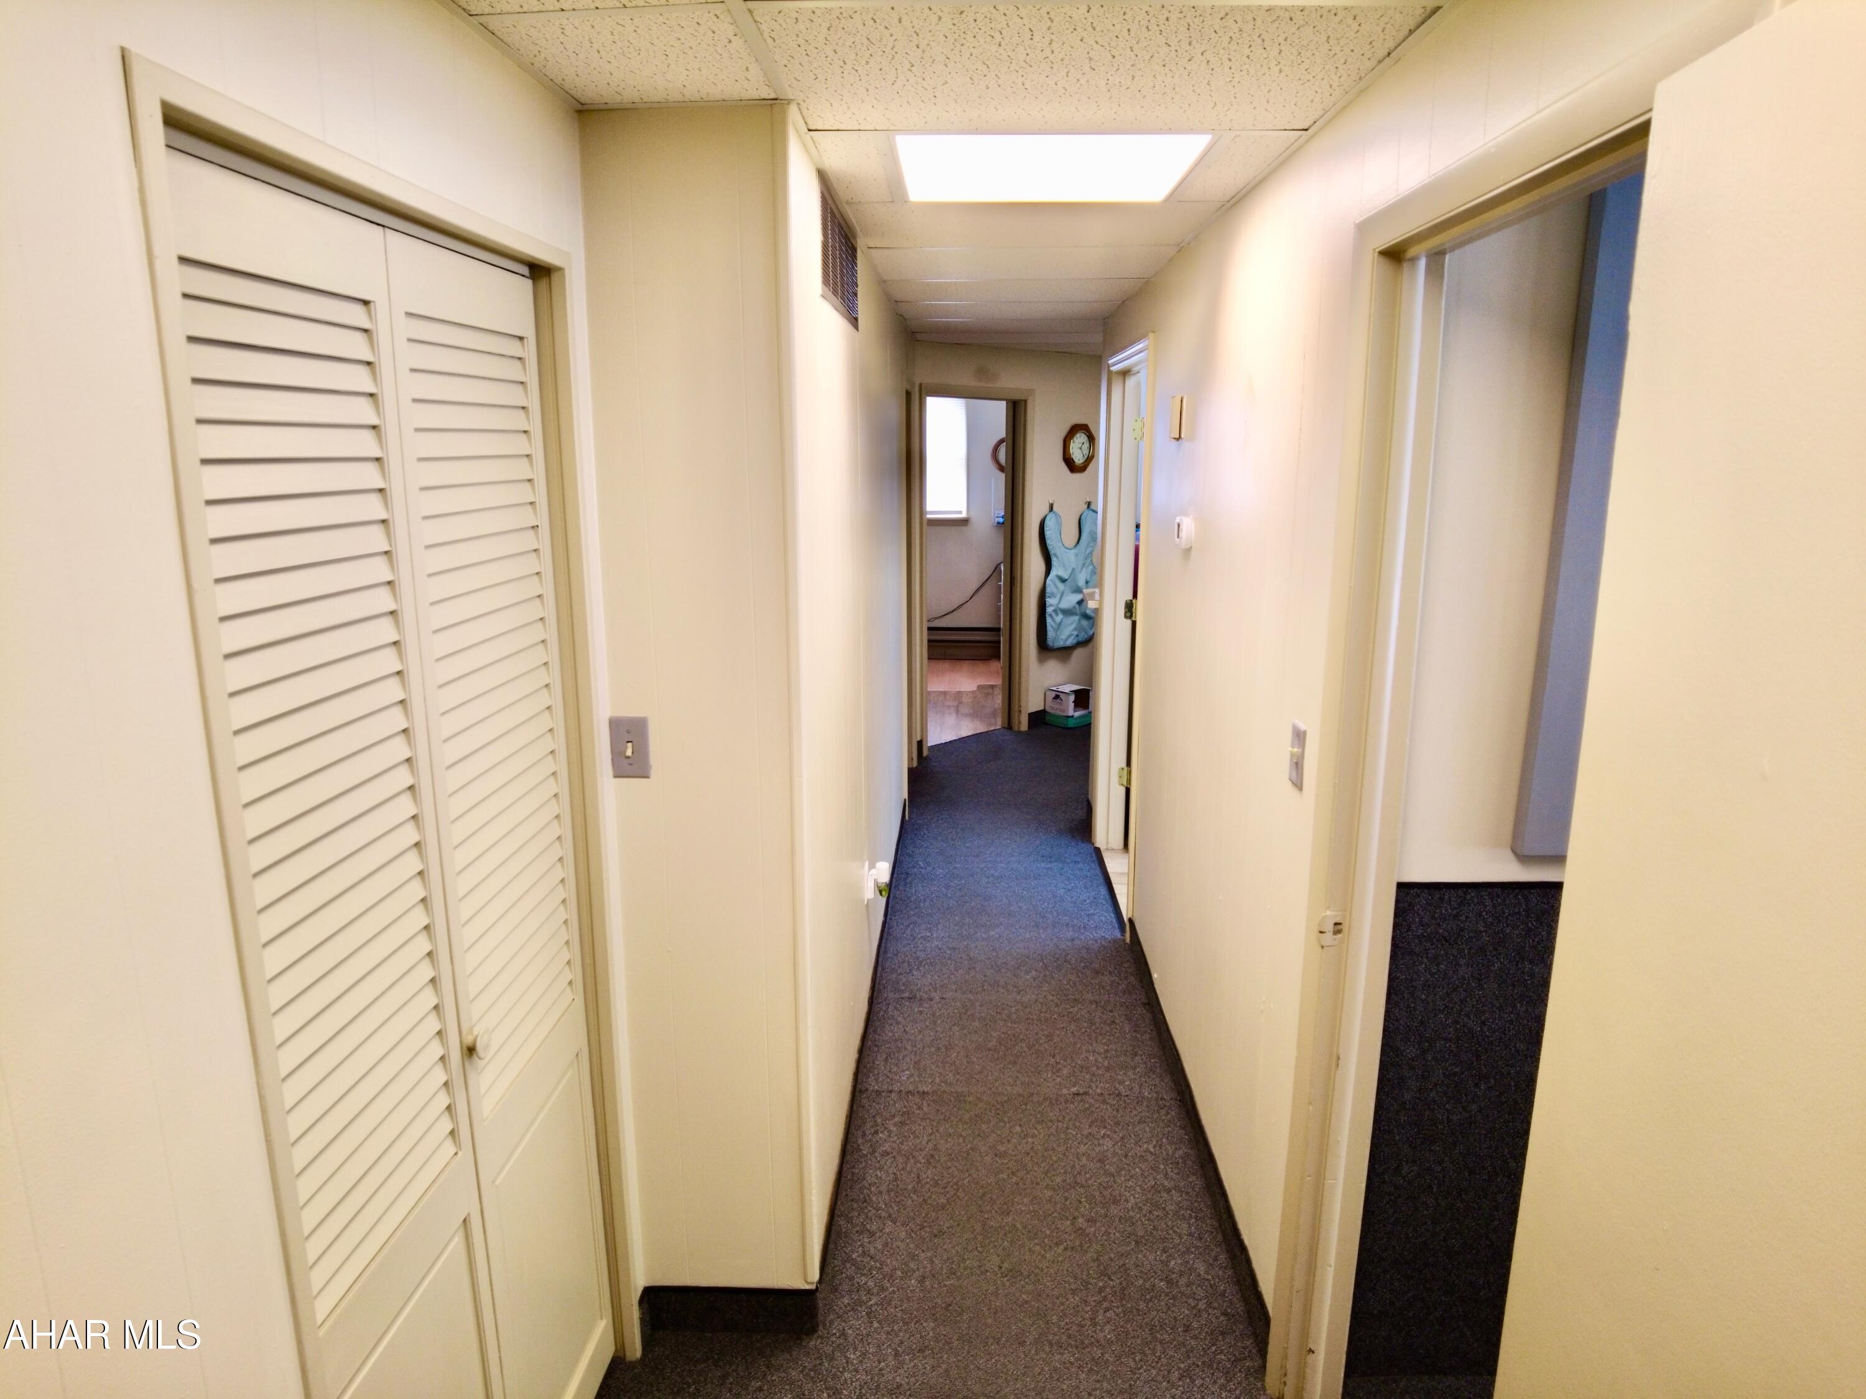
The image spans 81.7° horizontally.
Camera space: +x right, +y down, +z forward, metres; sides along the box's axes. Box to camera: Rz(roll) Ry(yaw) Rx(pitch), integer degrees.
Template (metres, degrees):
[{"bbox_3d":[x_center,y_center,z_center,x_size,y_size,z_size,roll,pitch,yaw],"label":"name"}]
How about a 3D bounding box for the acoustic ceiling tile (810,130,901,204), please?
[{"bbox_3d":[-0.150,-1.110,2.258,0.138,0.020,0.580,0,13,2],"label":"acoustic ceiling tile"}]

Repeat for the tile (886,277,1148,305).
[{"bbox_3d":[0.288,-1.490,3.923,0.902,0.020,0.580,0,13,2],"label":"tile"}]

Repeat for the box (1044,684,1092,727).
[{"bbox_3d":[0.925,0.045,7.302,0.199,0.238,0.255,13,18,43],"label":"box"}]

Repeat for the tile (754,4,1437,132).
[{"bbox_3d":[0.220,-0.979,1.689,0.902,0.020,0.580,0,13,2],"label":"tile"}]

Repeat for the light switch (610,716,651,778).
[{"bbox_3d":[-0.551,0.088,1.966,0.071,0.116,0.015,0,13,2],"label":"light switch"}]

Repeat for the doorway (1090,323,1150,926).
[{"bbox_3d":[0.780,-0.259,4.330,0.130,2.156,1.000,0,13,2],"label":"doorway"}]

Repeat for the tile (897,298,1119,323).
[{"bbox_3d":[0.305,-1.618,4.482,0.902,0.020,0.580,0,13,2],"label":"tile"}]

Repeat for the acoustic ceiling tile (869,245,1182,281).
[{"bbox_3d":[0.271,-1.363,3.365,0.902,0.020,0.580,0,13,2],"label":"acoustic ceiling tile"}]

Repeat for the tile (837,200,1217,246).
[{"bbox_3d":[0.254,-1.235,2.806,0.902,0.020,0.580,0,13,2],"label":"tile"}]

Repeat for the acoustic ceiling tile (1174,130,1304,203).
[{"bbox_3d":[0.617,-1.103,2.236,0.142,0.020,0.580,0,13,2],"label":"acoustic ceiling tile"}]

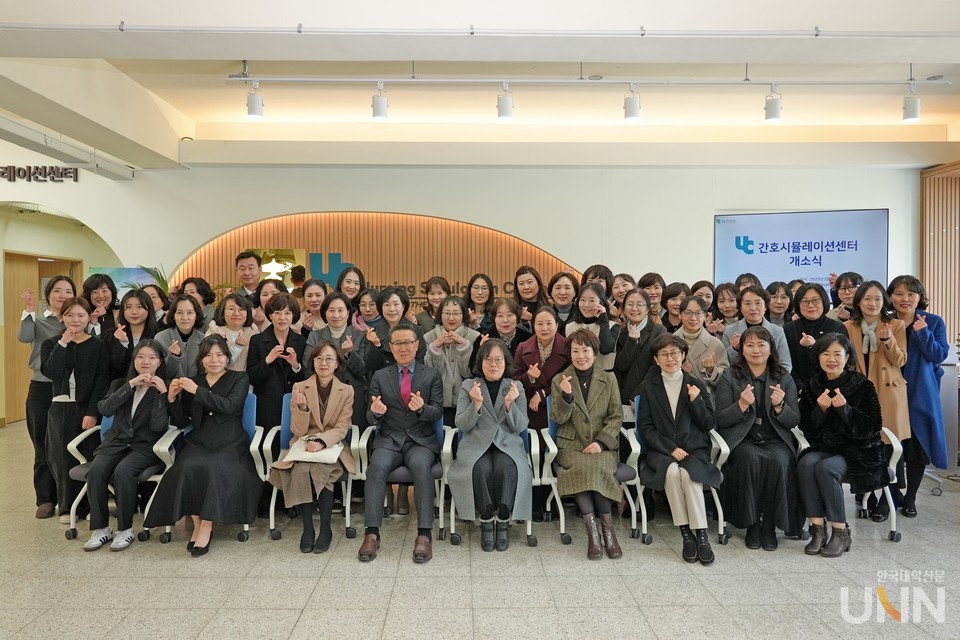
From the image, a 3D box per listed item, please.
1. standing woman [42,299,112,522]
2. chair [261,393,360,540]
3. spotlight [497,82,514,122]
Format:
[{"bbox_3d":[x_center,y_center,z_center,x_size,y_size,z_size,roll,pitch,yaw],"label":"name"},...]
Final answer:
[{"bbox_3d":[-2.808,0.609,4.639,0.450,1.530,0.320,-1,3,-20],"label":"standing woman"},{"bbox_3d":[-1.077,0.926,4.333,0.610,0.840,0.570,0,1,-5],"label":"chair"},{"bbox_3d":[0.168,-1.442,4.400,0.115,0.244,0.105,0,1,1],"label":"spotlight"}]

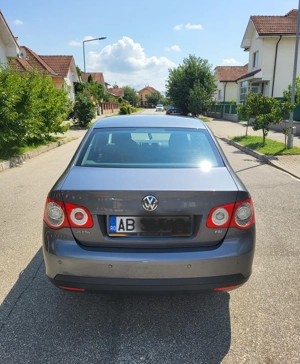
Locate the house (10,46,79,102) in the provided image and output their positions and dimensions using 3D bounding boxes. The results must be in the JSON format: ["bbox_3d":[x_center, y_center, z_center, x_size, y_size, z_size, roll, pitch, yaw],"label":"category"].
[{"bbox_3d":[-12.400,-9.929,30.480,10.000,7.000,11.000,0,15,1],"label":"house"}]

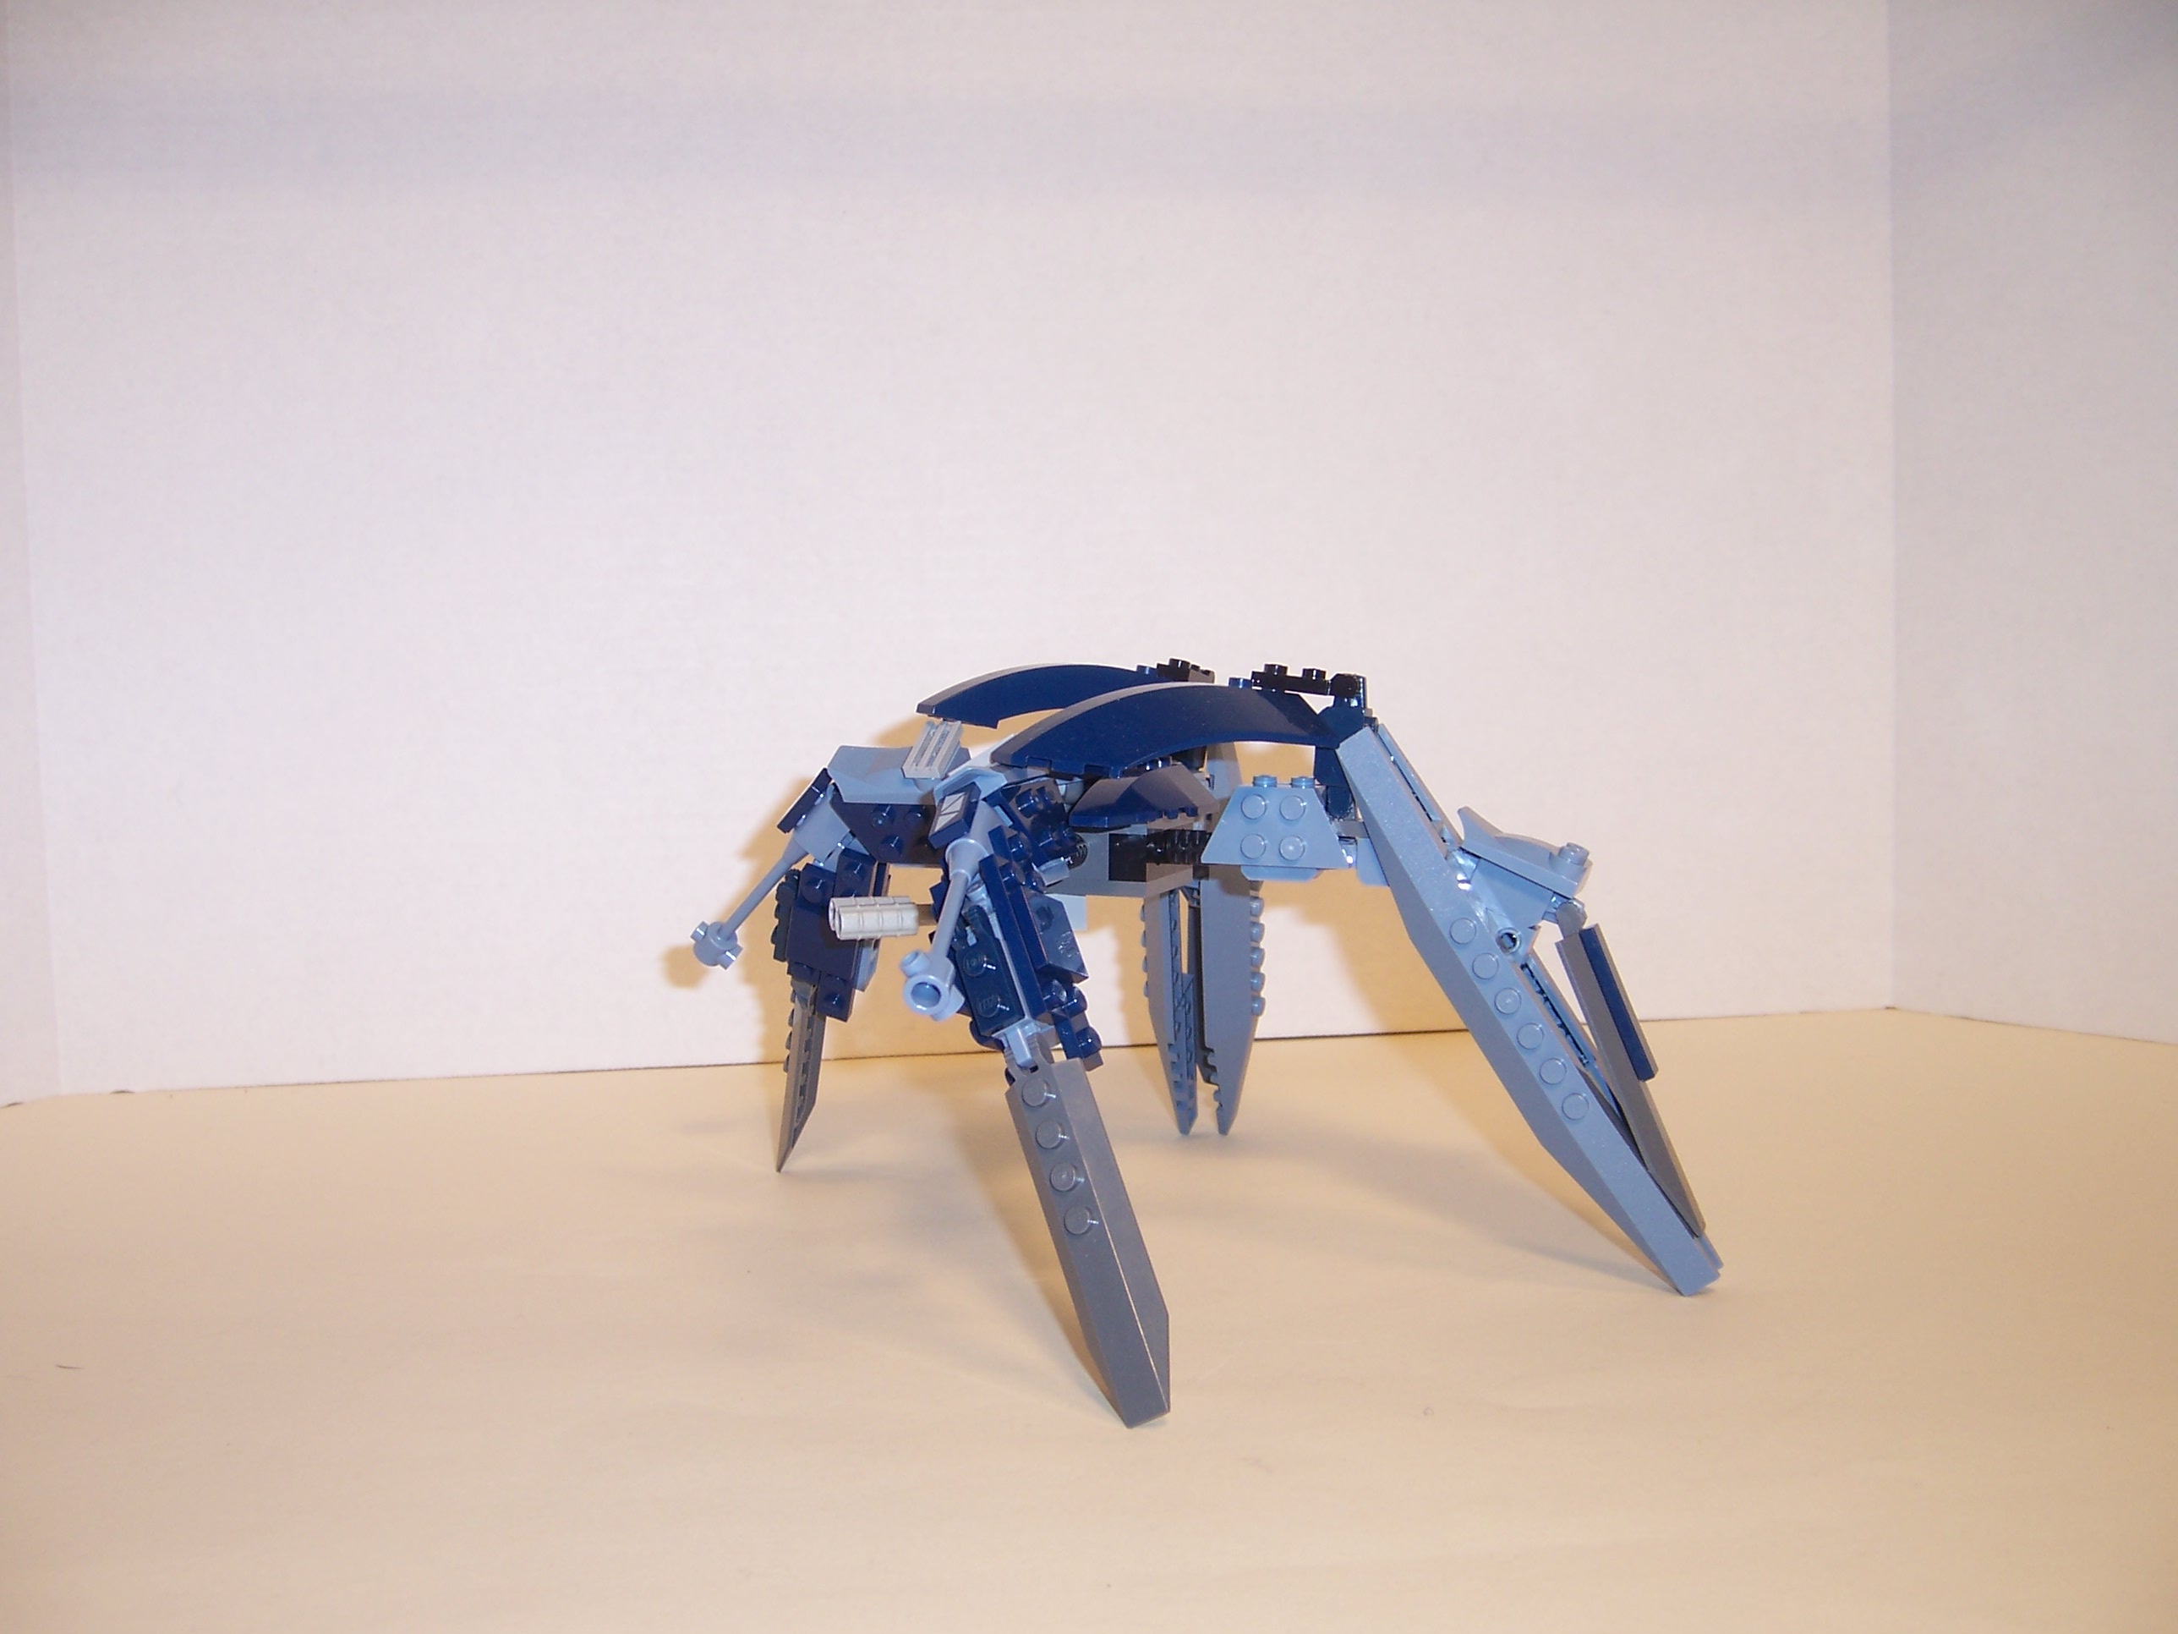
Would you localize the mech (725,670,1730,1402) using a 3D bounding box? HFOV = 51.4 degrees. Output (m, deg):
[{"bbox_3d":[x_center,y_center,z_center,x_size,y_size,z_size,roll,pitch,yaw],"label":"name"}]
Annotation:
[{"bbox_3d":[0.011,0.029,0.487,0.171,0.125,0.211,-4,5,-26],"label":"mech"}]

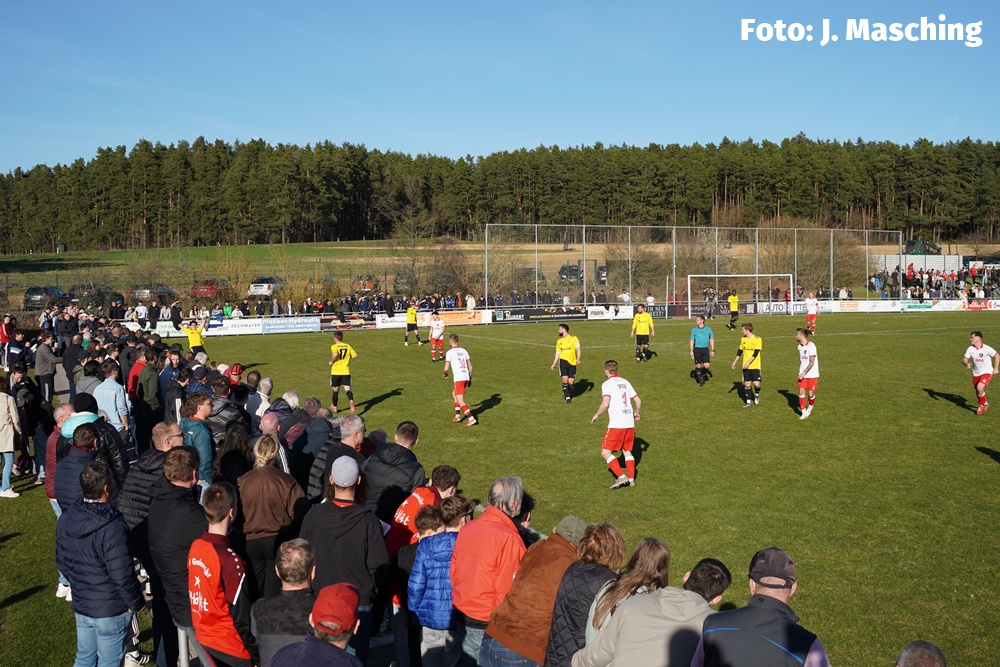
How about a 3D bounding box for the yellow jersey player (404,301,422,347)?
[{"bbox_3d":[-3.564,-0.402,42.200,0.680,1.800,0.450,-2,3,-12],"label":"yellow jersey player"}]

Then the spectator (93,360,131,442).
[{"bbox_3d":[-5.381,1.295,14.148,0.520,1.825,0.380,2,4,37],"label":"spectator"}]

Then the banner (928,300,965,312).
[{"bbox_3d":[31.128,-1.920,71.500,3.000,0.750,0.050,-2,4,-24],"label":"banner"}]

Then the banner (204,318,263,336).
[{"bbox_3d":[-13.036,-0.279,50.251,2.838,0.750,0.050,-2,4,-25],"label":"banner"}]

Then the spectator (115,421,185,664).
[{"bbox_3d":[-2.691,1.569,7.950,0.530,1.790,0.420,1,4,32],"label":"spectator"}]

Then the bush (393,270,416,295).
[{"bbox_3d":[-6.411,-3.356,69.000,1.700,1.800,1.600,-2,4,-25],"label":"bush"}]

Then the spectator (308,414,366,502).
[{"bbox_3d":[-1.286,1.540,8.450,0.580,1.750,0.420,2,5,41],"label":"spectator"}]

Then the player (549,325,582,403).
[{"bbox_3d":[1.481,0.668,23.050,0.620,1.741,0.420,0,3,20],"label":"player"}]

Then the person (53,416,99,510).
[{"bbox_3d":[-3.256,1.588,8.150,0.510,1.770,0.350,0,3,14],"label":"person"}]

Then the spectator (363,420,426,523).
[{"bbox_3d":[-0.869,1.580,8.451,0.540,1.724,0.430,1,4,23],"label":"spectator"}]

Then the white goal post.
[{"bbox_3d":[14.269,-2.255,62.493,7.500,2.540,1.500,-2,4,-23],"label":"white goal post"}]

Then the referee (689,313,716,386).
[{"bbox_3d":[5.037,0.436,25.650,0.580,1.746,0.400,0,3,14],"label":"referee"}]

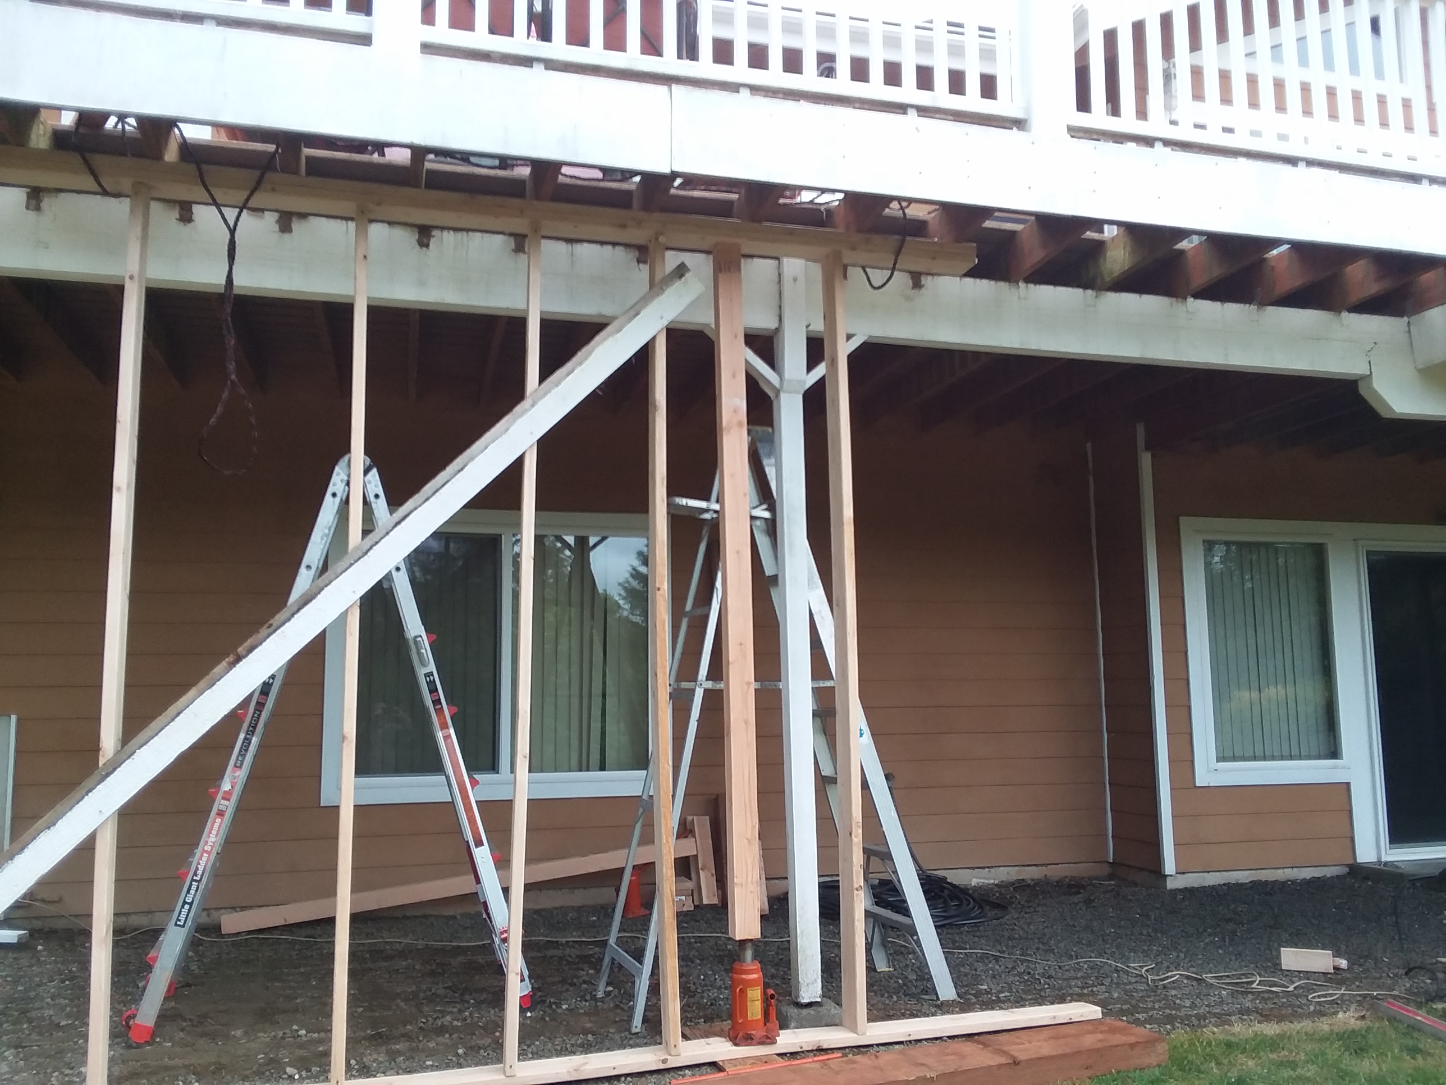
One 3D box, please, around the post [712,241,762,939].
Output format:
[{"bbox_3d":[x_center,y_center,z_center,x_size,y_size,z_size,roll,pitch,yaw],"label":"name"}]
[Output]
[{"bbox_3d":[0.042,0.136,4.312,0.088,2.457,0.089,1,-7,-17],"label":"post"}]

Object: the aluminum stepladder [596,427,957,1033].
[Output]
[{"bbox_3d":[0.194,0.688,5.014,1.304,2.306,0.591,1,-7,-17],"label":"aluminum stepladder"}]

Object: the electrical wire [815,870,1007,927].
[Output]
[{"bbox_3d":[1.013,1.964,6.798,1.093,0.182,0.992,1,-7,-17],"label":"electrical wire"}]

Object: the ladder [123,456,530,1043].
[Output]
[{"bbox_3d":[-1.581,0.769,5.055,1.462,2.205,0.705,1,-7,-17],"label":"ladder"}]

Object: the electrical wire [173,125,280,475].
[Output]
[{"bbox_3d":[-1.522,-0.737,3.680,0.316,1.089,0.121,1,-7,-17],"label":"electrical wire"}]

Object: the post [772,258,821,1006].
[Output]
[{"bbox_3d":[0.283,0.281,4.604,0.091,2.807,0.091,1,-7,-17],"label":"post"}]

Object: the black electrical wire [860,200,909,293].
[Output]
[{"bbox_3d":[0.599,-1.097,4.572,0.138,0.259,0.243,1,-7,-17],"label":"black electrical wire"}]

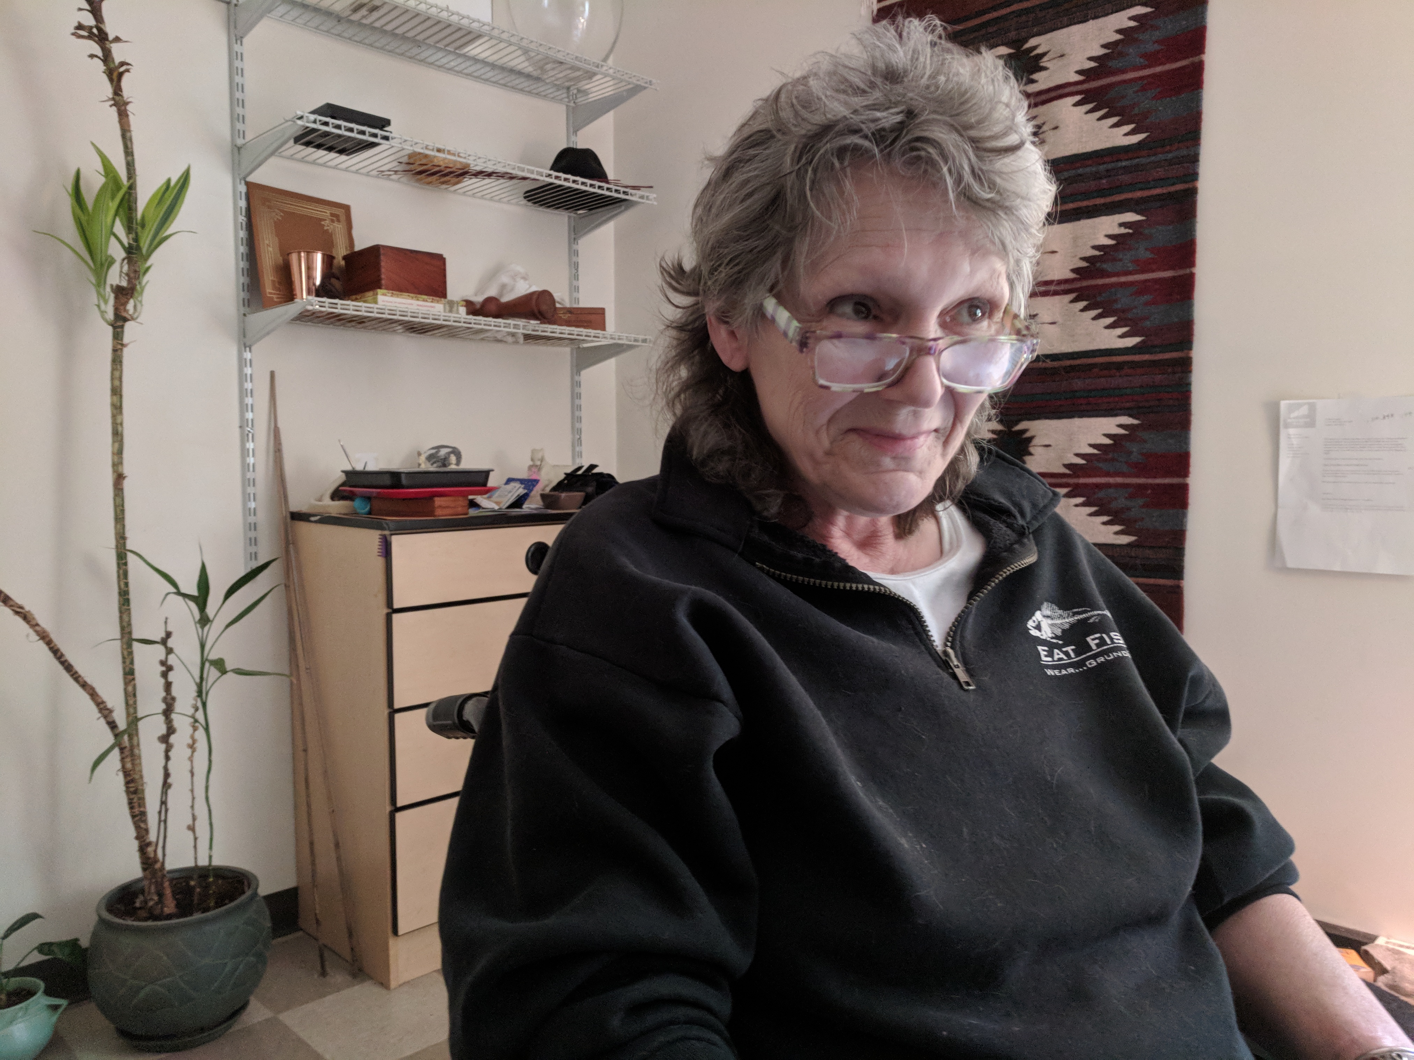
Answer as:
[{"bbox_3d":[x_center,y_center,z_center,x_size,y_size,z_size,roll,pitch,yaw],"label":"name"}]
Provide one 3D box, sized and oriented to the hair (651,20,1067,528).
[{"bbox_3d":[0.097,-0.147,0.625,0.215,0.290,0.235,-1,11,-17],"label":"hair"}]

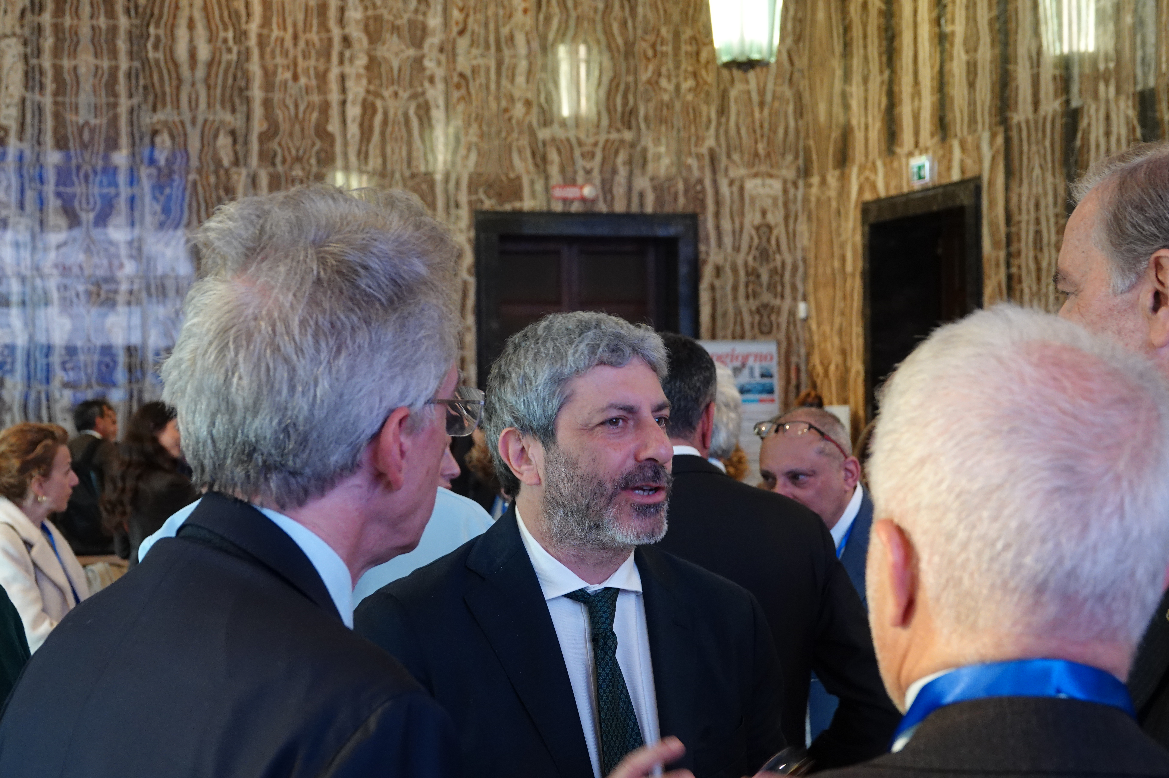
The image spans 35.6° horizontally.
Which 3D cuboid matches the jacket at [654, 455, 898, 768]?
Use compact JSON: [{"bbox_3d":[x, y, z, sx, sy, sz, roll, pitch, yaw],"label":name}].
[{"bbox_3d":[0.160,0.480,2.950,0.620,0.760,0.360,-1,0,3],"label":"jacket"}]

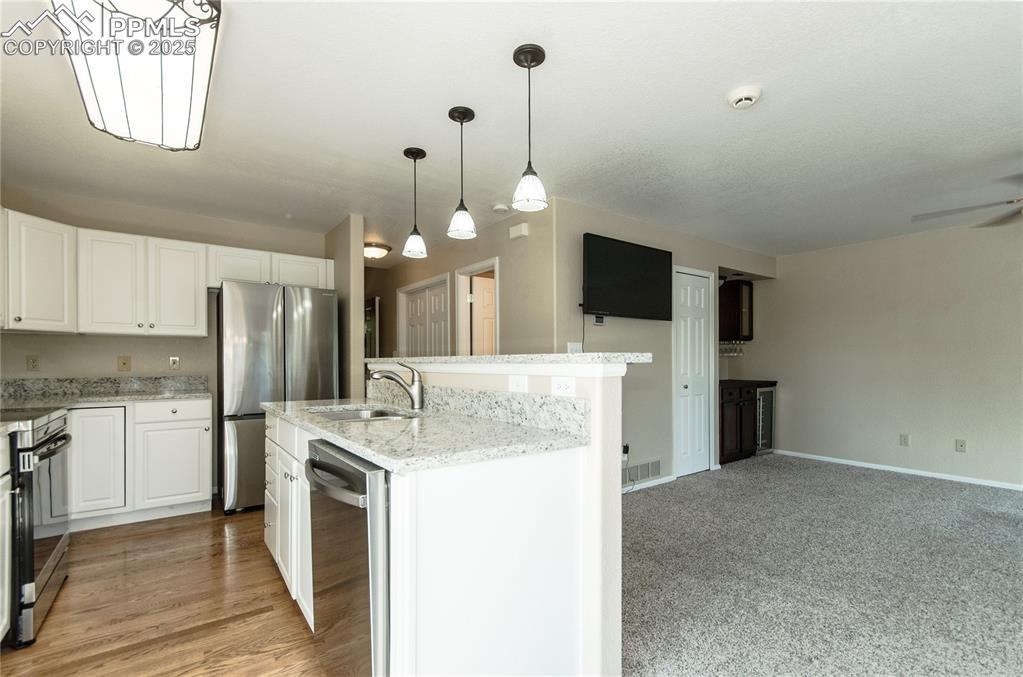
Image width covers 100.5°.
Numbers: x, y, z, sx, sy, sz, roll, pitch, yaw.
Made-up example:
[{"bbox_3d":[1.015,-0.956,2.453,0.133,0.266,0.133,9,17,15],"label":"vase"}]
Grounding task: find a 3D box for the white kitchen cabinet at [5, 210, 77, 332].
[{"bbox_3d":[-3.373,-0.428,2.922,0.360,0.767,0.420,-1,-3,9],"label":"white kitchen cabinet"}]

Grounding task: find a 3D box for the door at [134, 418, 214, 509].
[{"bbox_3d":[-2.517,0.928,3.165,0.450,0.590,0.030,2,-4,-41],"label":"door"}]

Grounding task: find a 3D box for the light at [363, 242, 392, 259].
[{"bbox_3d":[-1.400,-0.910,4.346,0.370,0.160,0.370,2,-4,-38],"label":"light"}]

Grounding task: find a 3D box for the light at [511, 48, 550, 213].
[{"bbox_3d":[0.077,-0.864,1.755,0.147,0.650,0.147,0,-3,0],"label":"light"}]

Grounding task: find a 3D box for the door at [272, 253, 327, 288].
[{"bbox_3d":[-1.951,-0.584,3.917,0.455,0.345,0.025,1,-2,-37],"label":"door"}]

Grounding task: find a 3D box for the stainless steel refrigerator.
[{"bbox_3d":[-2.059,0.479,3.769,0.870,1.770,0.720,2,-4,-41],"label":"stainless steel refrigerator"}]

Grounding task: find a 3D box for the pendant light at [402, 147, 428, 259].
[{"bbox_3d":[-0.591,-0.826,2.596,0.152,0.635,0.152,2,-4,-38],"label":"pendant light"}]

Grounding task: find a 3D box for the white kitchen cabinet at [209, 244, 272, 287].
[{"bbox_3d":[-2.422,-0.596,3.770,0.474,0.340,0.320,2,-4,-41],"label":"white kitchen cabinet"}]

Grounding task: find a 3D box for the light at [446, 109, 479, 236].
[{"bbox_3d":[-0.255,-0.850,2.179,0.153,0.633,0.153,0,-3,0],"label":"light"}]

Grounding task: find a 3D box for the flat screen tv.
[{"bbox_3d":[1.052,-0.499,3.716,1.180,0.655,0.060,2,-4,-38],"label":"flat screen tv"}]

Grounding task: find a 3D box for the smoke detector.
[{"bbox_3d":[1.122,-1.153,2.039,0.150,0.050,0.150,0,-3,0],"label":"smoke detector"}]

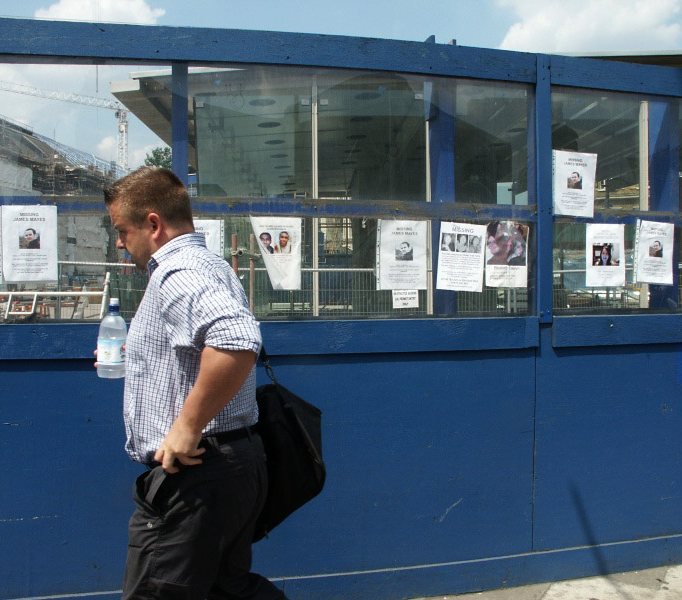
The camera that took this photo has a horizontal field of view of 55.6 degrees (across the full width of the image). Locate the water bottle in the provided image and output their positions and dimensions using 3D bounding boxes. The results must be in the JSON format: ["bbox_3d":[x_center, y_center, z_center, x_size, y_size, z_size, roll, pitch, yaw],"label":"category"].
[{"bbox_3d":[-0.578,0.096,1.640,0.076,0.207,0.076,1,1,-19],"label":"water bottle"}]

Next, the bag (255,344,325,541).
[{"bbox_3d":[-0.165,0.425,1.730,0.180,0.360,0.360,0,1,-2],"label":"bag"}]

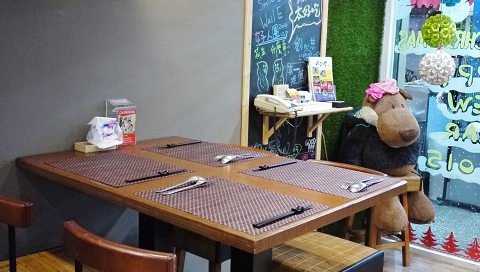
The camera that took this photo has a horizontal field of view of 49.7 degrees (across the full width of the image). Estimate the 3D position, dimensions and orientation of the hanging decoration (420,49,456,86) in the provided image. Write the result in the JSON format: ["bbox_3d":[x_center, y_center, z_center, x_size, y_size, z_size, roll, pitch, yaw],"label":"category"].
[{"bbox_3d":[1.243,-0.430,3.264,0.225,0.225,0.225,2,9,0],"label":"hanging decoration"}]

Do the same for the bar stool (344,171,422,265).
[{"bbox_3d":[0.893,0.540,3.418,0.363,0.600,0.373,-3,10,-26],"label":"bar stool"}]

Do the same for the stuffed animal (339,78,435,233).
[{"bbox_3d":[0.961,0.100,3.304,0.520,0.900,0.530,-3,11,-30],"label":"stuffed animal"}]

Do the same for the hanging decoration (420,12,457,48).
[{"bbox_3d":[1.257,-0.664,3.274,0.215,0.215,0.215,2,9,0],"label":"hanging decoration"}]

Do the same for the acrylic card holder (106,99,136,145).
[{"bbox_3d":[-0.498,-0.055,2.161,0.065,0.190,0.112,10,12,41],"label":"acrylic card holder"}]

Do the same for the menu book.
[{"bbox_3d":[0.484,-0.332,3.040,0.150,0.268,0.075,-2,10,-25],"label":"menu book"}]

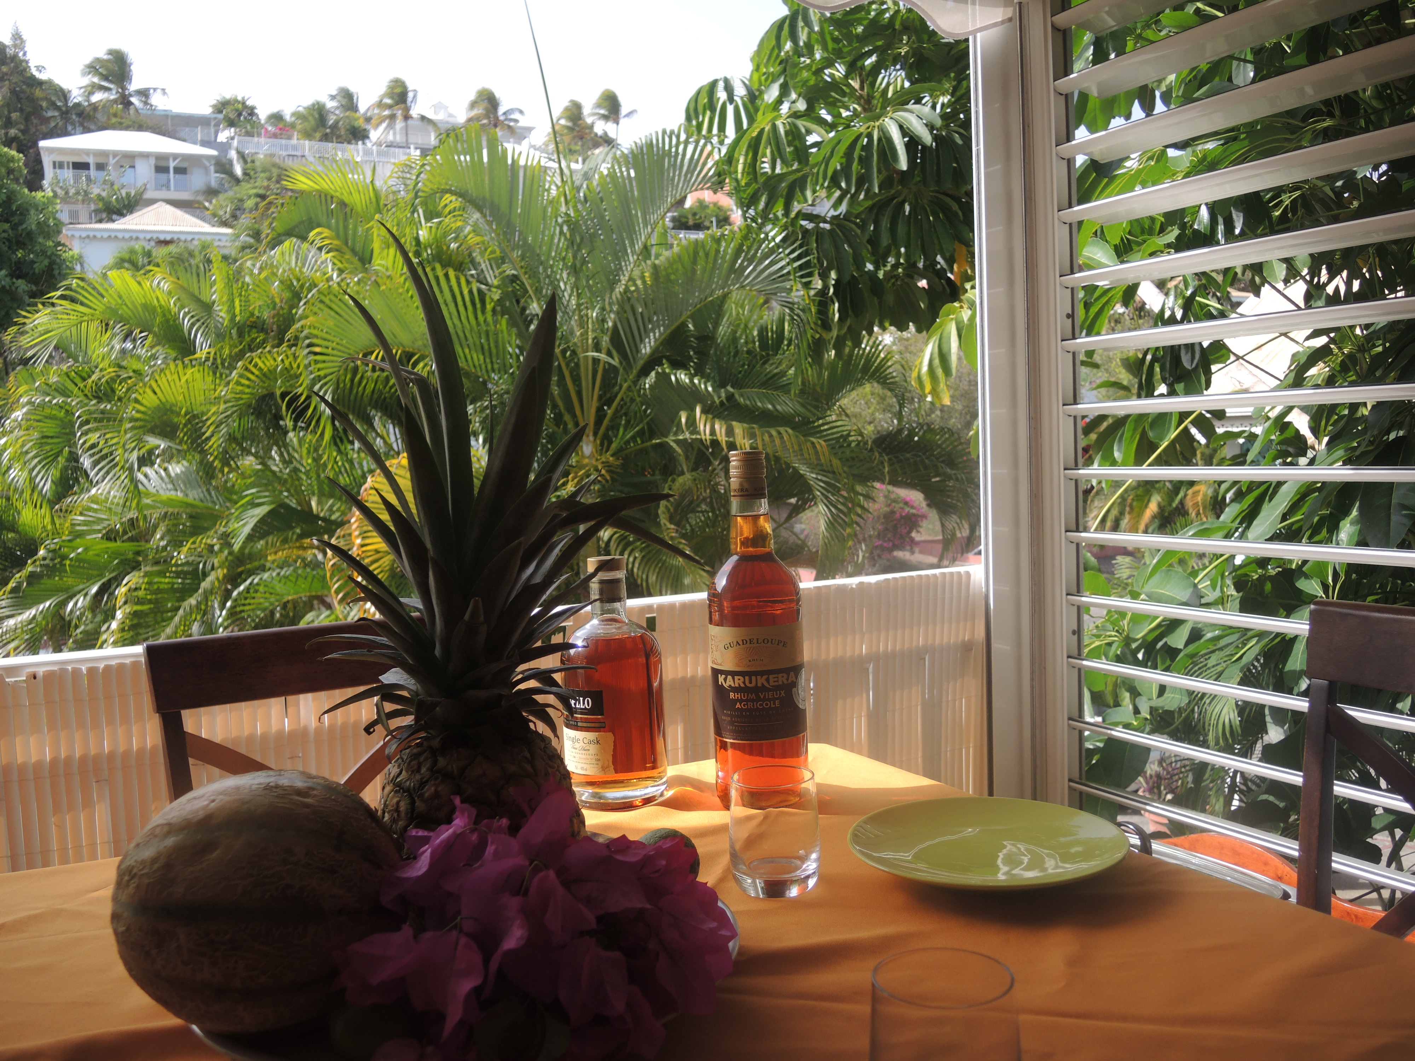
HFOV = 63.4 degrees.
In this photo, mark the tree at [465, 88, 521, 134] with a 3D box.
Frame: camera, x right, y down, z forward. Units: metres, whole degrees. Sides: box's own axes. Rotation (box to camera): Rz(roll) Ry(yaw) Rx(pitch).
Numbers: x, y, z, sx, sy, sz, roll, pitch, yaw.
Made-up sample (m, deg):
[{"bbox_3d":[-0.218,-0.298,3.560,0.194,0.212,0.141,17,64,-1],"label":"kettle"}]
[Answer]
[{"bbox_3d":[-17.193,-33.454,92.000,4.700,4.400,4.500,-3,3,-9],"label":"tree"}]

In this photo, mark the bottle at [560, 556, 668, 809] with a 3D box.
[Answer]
[{"bbox_3d":[-0.084,0.135,1.042,0.092,0.219,0.092,-3,3,0],"label":"bottle"}]

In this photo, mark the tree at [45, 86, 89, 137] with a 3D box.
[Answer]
[{"bbox_3d":[-48.133,-31.438,86.000,3.700,4.300,3.700,-4,4,-28],"label":"tree"}]

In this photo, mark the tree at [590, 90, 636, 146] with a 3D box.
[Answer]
[{"bbox_3d":[-7.927,-34.537,96.000,4.100,5.000,4.000,-3,3,-4],"label":"tree"}]

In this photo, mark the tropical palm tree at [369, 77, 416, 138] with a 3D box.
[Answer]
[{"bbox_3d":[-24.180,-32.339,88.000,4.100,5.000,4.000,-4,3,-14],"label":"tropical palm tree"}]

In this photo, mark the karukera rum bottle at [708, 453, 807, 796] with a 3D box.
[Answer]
[{"bbox_3d":[0.043,0.085,1.019,0.085,0.308,0.085,-3,3,3],"label":"karukera rum bottle"}]

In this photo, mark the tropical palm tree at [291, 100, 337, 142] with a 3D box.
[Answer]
[{"bbox_3d":[-28.841,-29.896,84.000,3.500,3.500,3.400,-4,3,-18],"label":"tropical palm tree"}]

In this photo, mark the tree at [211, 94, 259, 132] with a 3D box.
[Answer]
[{"bbox_3d":[-34.682,-30.545,84.000,3.600,3.200,3.500,-4,3,-21],"label":"tree"}]

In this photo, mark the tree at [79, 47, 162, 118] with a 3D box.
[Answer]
[{"bbox_3d":[-45.088,-34.039,88.000,6.400,6.200,6.200,-4,4,-26],"label":"tree"}]

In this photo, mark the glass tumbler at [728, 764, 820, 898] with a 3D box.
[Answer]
[{"bbox_3d":[0.046,0.211,0.812,0.066,0.079,0.066,-3,3,0],"label":"glass tumbler"}]

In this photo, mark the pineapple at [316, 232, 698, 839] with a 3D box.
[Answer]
[{"bbox_3d":[-0.122,0.034,0.700,0.240,0.440,0.230,-2,3,6],"label":"pineapple"}]

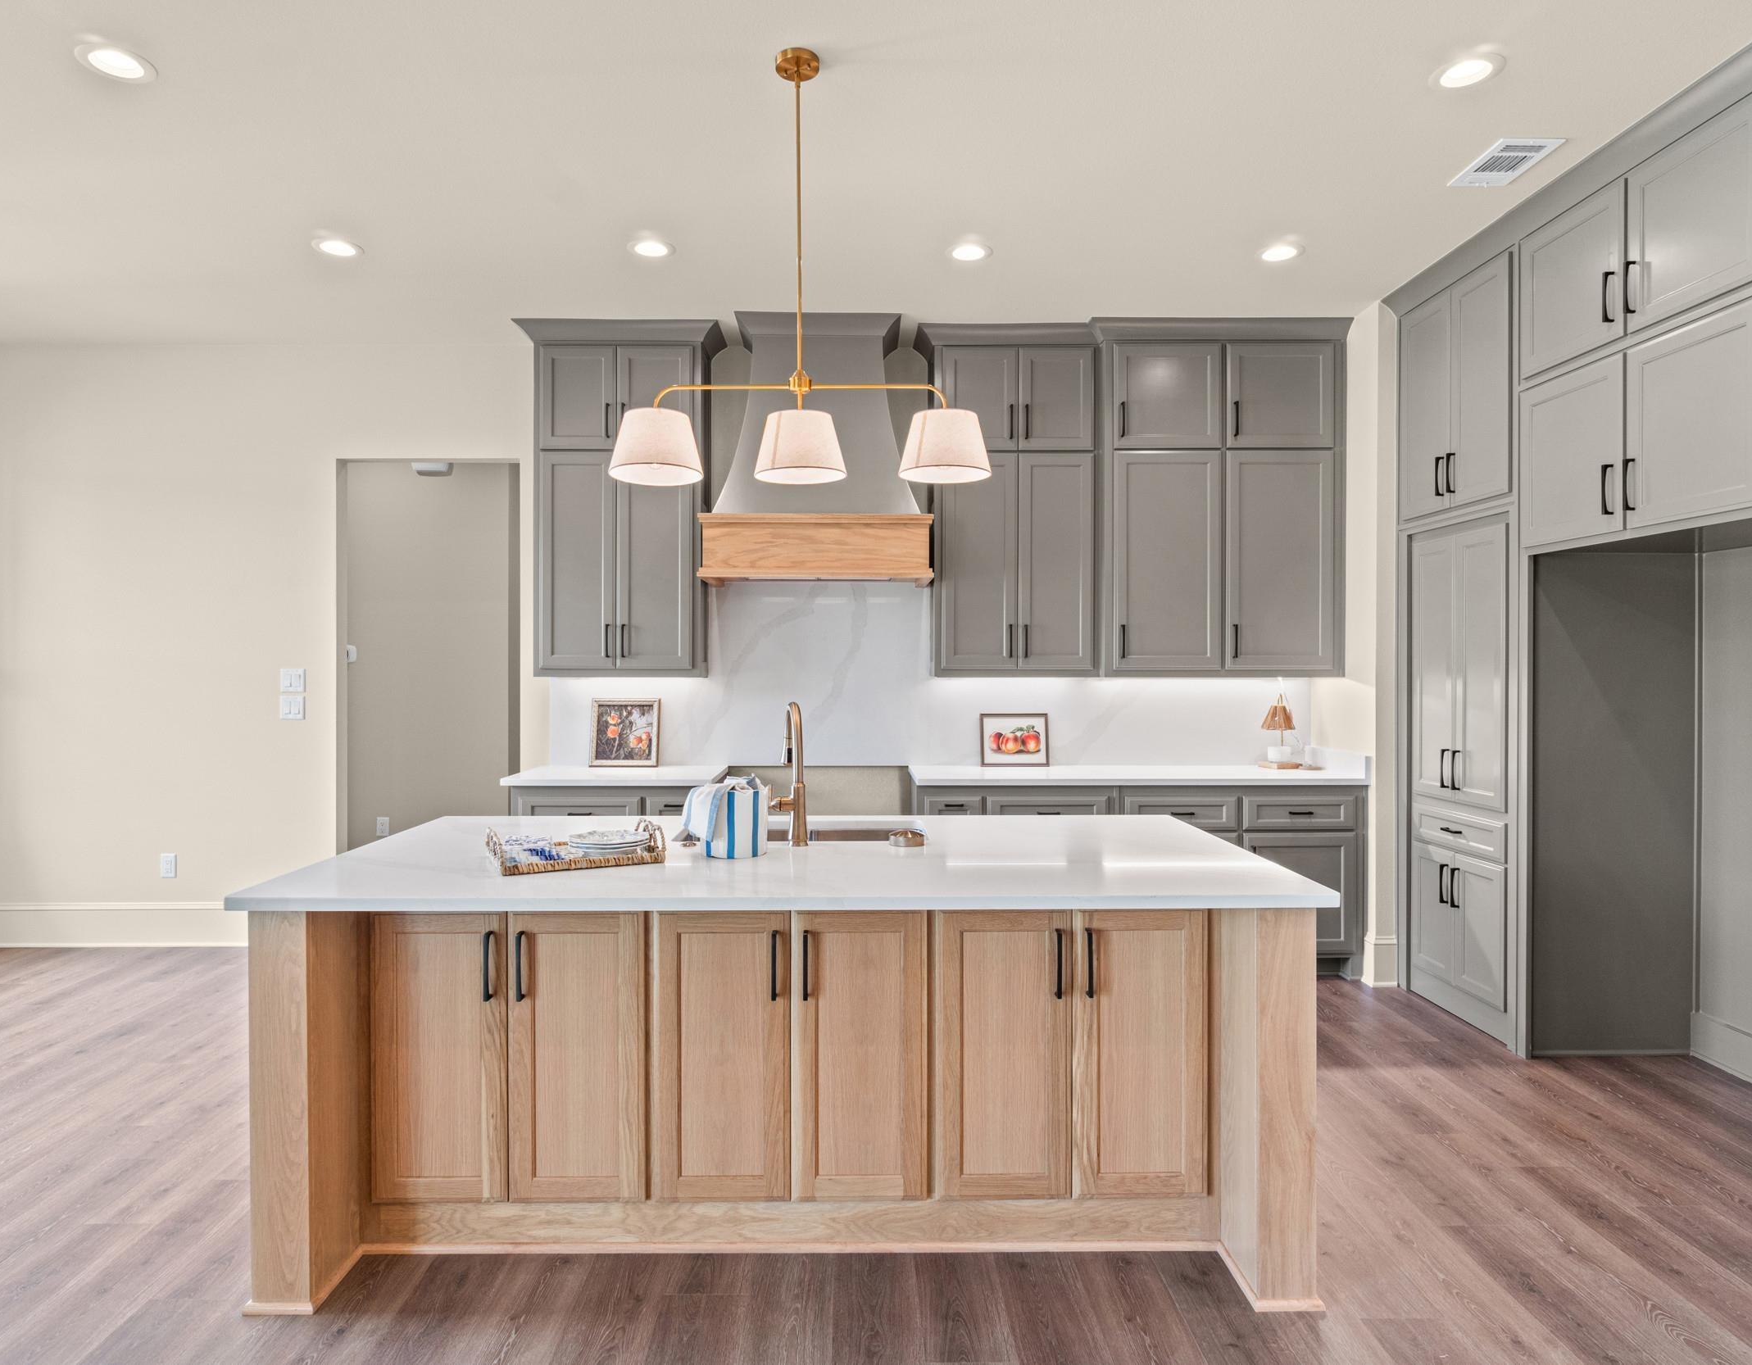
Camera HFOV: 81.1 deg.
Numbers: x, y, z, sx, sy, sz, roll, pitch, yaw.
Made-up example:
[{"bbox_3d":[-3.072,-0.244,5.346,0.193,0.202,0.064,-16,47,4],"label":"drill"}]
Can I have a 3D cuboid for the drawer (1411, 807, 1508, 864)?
[{"bbox_3d":[2.553,0.606,4.123,0.470,0.150,0.635,0,1,-1],"label":"drawer"}]

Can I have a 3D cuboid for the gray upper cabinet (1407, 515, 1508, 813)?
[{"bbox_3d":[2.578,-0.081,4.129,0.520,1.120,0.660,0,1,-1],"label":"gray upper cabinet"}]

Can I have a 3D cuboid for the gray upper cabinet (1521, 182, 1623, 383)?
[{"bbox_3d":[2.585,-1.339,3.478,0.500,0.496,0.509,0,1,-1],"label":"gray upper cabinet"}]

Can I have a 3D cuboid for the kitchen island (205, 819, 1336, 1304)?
[{"bbox_3d":[-0.199,0.908,2.795,2.389,0.914,1.182,0,1,-1],"label":"kitchen island"}]

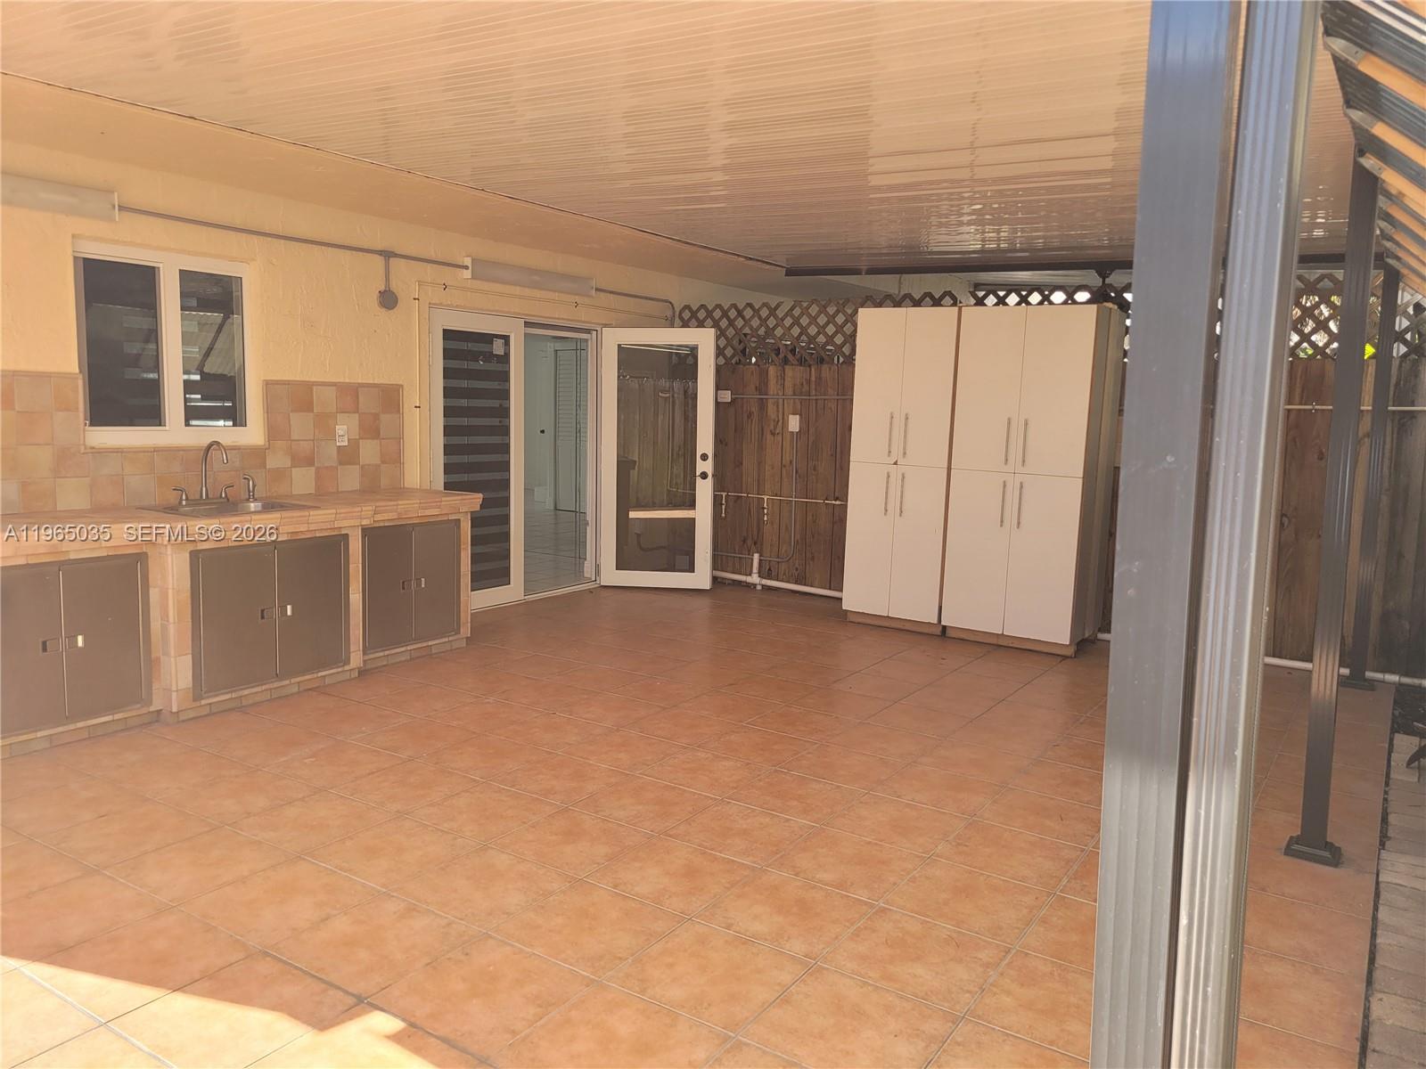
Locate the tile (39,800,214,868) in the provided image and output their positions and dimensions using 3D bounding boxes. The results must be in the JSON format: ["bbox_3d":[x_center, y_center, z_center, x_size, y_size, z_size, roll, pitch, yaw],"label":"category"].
[{"bbox_3d":[-2.087,1.066,3.832,0.434,0.012,0.434,7,9,33],"label":"tile"}]

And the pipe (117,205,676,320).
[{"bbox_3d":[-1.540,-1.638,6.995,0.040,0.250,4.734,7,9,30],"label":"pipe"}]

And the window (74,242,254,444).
[{"bbox_3d":[-2.870,-0.970,5.650,0.080,0.994,0.955,7,9,32],"label":"window"}]

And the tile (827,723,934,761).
[{"bbox_3d":[0.821,0.990,5.100,0.435,0.012,0.435,7,9,32],"label":"tile"}]

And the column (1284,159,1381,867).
[{"bbox_3d":[2.193,-0.067,3.748,0.165,2.460,0.165,5,7,33],"label":"column"}]

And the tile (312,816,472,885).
[{"bbox_3d":[-1.115,1.109,3.745,0.434,0.012,0.434,7,9,33],"label":"tile"}]

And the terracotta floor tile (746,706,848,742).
[{"bbox_3d":[0.440,0.909,5.133,0.419,0.012,0.419,7,9,32],"label":"terracotta floor tile"}]

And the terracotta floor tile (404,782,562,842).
[{"bbox_3d":[-0.851,1.042,4.007,0.425,0.012,0.425,7,9,32],"label":"terracotta floor tile"}]

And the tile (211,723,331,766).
[{"bbox_3d":[-1.962,0.932,4.781,0.428,0.012,0.428,7,9,32],"label":"tile"}]

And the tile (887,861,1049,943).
[{"bbox_3d":[0.845,1.204,3.529,0.435,0.012,0.435,7,9,32],"label":"tile"}]

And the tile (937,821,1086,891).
[{"bbox_3d":[1.083,1.161,3.882,0.434,0.012,0.434,7,9,33],"label":"tile"}]

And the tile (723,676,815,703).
[{"bbox_3d":[0.316,0.837,5.801,0.425,0.012,0.425,7,9,32],"label":"tile"}]

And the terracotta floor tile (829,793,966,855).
[{"bbox_3d":[0.715,1.115,4.131,0.434,0.012,0.434,7,9,33],"label":"terracotta floor tile"}]

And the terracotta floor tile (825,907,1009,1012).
[{"bbox_3d":[0.605,1.244,3.156,0.434,0.012,0.434,7,9,33],"label":"terracotta floor tile"}]

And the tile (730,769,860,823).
[{"bbox_3d":[0.344,1.074,4.366,0.435,0.012,0.435,7,9,32],"label":"tile"}]

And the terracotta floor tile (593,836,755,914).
[{"bbox_3d":[-0.129,1.129,3.547,0.425,0.012,0.425,7,9,32],"label":"terracotta floor tile"}]

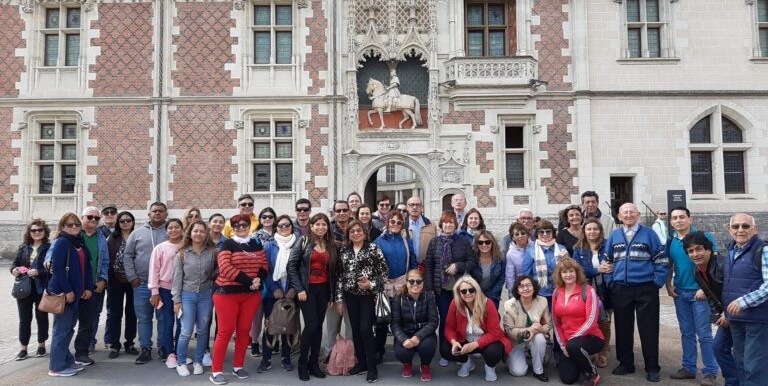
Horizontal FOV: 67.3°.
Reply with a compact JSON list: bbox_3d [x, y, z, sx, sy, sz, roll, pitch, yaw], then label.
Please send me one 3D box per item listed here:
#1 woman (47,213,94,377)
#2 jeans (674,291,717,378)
[{"bbox_3d":[-3.235,1.038,5.939,0.380,1.630,0.450,-3,-3,37],"label":"woman"},{"bbox_3d":[3.007,1.321,5.550,0.420,0.894,0.300,-2,-4,25],"label":"jeans"}]

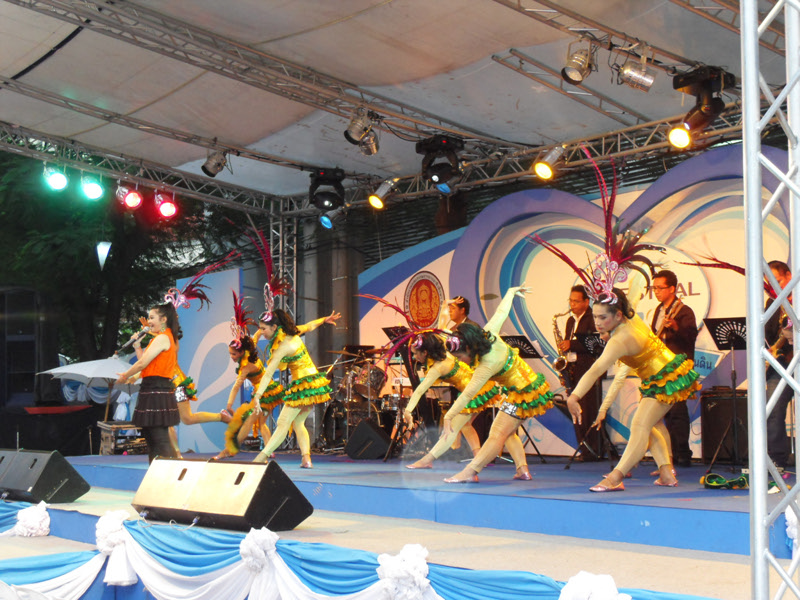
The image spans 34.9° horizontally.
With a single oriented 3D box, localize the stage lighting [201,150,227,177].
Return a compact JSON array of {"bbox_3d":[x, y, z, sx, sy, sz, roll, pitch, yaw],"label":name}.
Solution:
[{"bbox_3d":[-1.981,-1.444,13.500,0.230,0.270,0.220,42,-17,-12],"label":"stage lighting"}]

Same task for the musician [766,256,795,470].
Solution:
[{"bbox_3d":[2.970,0.531,10.000,0.450,1.690,0.520,4,-6,-45],"label":"musician"}]

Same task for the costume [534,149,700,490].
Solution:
[{"bbox_3d":[1.437,0.129,8.400,0.900,2.170,0.660,3,-5,-31],"label":"costume"}]

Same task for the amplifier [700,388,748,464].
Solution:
[{"bbox_3d":[2.991,1.133,11.300,0.580,0.660,0.350,-4,-6,41],"label":"amplifier"}]

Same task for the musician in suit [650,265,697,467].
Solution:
[{"bbox_3d":[2.354,0.587,10.900,0.380,1.670,0.520,4,-6,-40],"label":"musician in suit"}]

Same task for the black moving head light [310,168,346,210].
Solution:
[{"bbox_3d":[-0.776,-1.200,13.800,0.380,0.450,0.340,0,-4,6],"label":"black moving head light"}]

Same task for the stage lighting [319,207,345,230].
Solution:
[{"bbox_3d":[-0.834,-1.013,15.700,0.310,0.230,0.220,-39,18,-32],"label":"stage lighting"}]

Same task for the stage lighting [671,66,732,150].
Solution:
[{"bbox_3d":[2.609,-1.675,11.000,0.450,0.670,0.460,4,-6,-38],"label":"stage lighting"}]

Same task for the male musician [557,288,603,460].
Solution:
[{"bbox_3d":[1.714,0.689,12.000,0.450,1.680,0.500,4,-6,-41],"label":"male musician"}]

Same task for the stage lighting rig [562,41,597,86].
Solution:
[{"bbox_3d":[1.376,-1.831,9.800,0.220,0.300,0.250,-3,-6,38],"label":"stage lighting rig"}]

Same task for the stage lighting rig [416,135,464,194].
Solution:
[{"bbox_3d":[0.389,-1.310,12.200,0.420,0.540,0.380,-1,-5,18],"label":"stage lighting rig"}]

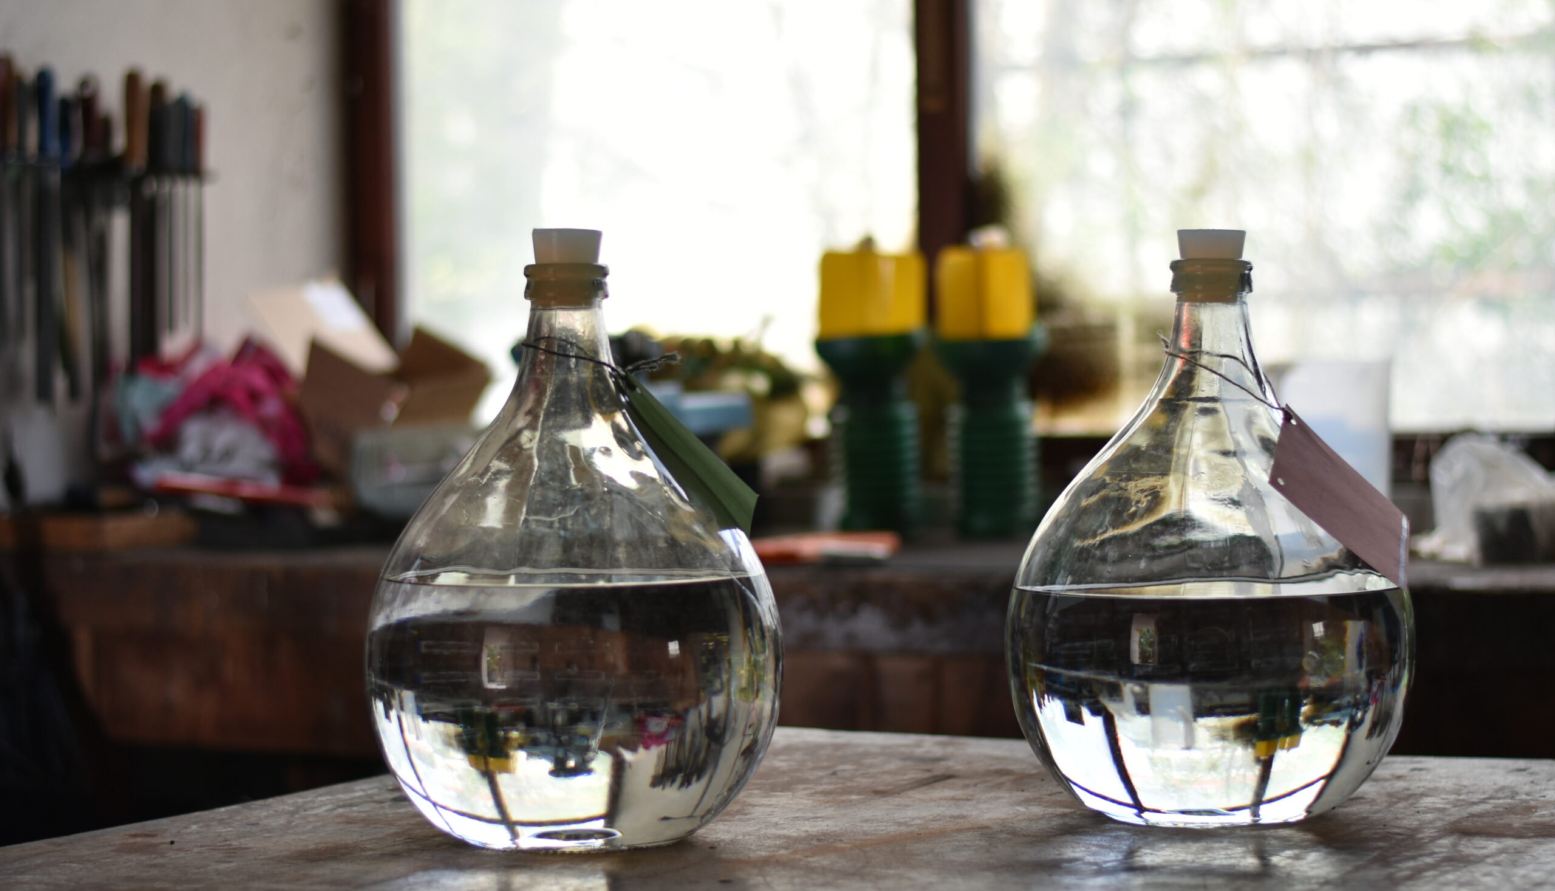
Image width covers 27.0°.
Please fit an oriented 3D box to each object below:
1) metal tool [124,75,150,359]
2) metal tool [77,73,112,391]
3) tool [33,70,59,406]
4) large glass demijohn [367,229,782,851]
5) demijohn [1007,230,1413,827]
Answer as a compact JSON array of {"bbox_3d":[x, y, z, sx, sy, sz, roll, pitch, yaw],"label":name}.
[{"bbox_3d":[-0.850,-0.303,4.300,0.028,0.382,0.028,-1,0,30],"label":"metal tool"},{"bbox_3d":[-0.894,-0.277,4.230,0.030,0.405,0.034,-1,0,30],"label":"metal tool"},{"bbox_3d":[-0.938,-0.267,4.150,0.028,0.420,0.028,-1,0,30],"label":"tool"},{"bbox_3d":[-0.105,0.046,1.668,0.212,0.314,0.212,-1,0,0],"label":"large glass demijohn"},{"bbox_3d":[0.229,0.043,1.715,0.214,0.313,0.214,-1,0,0],"label":"demijohn"}]

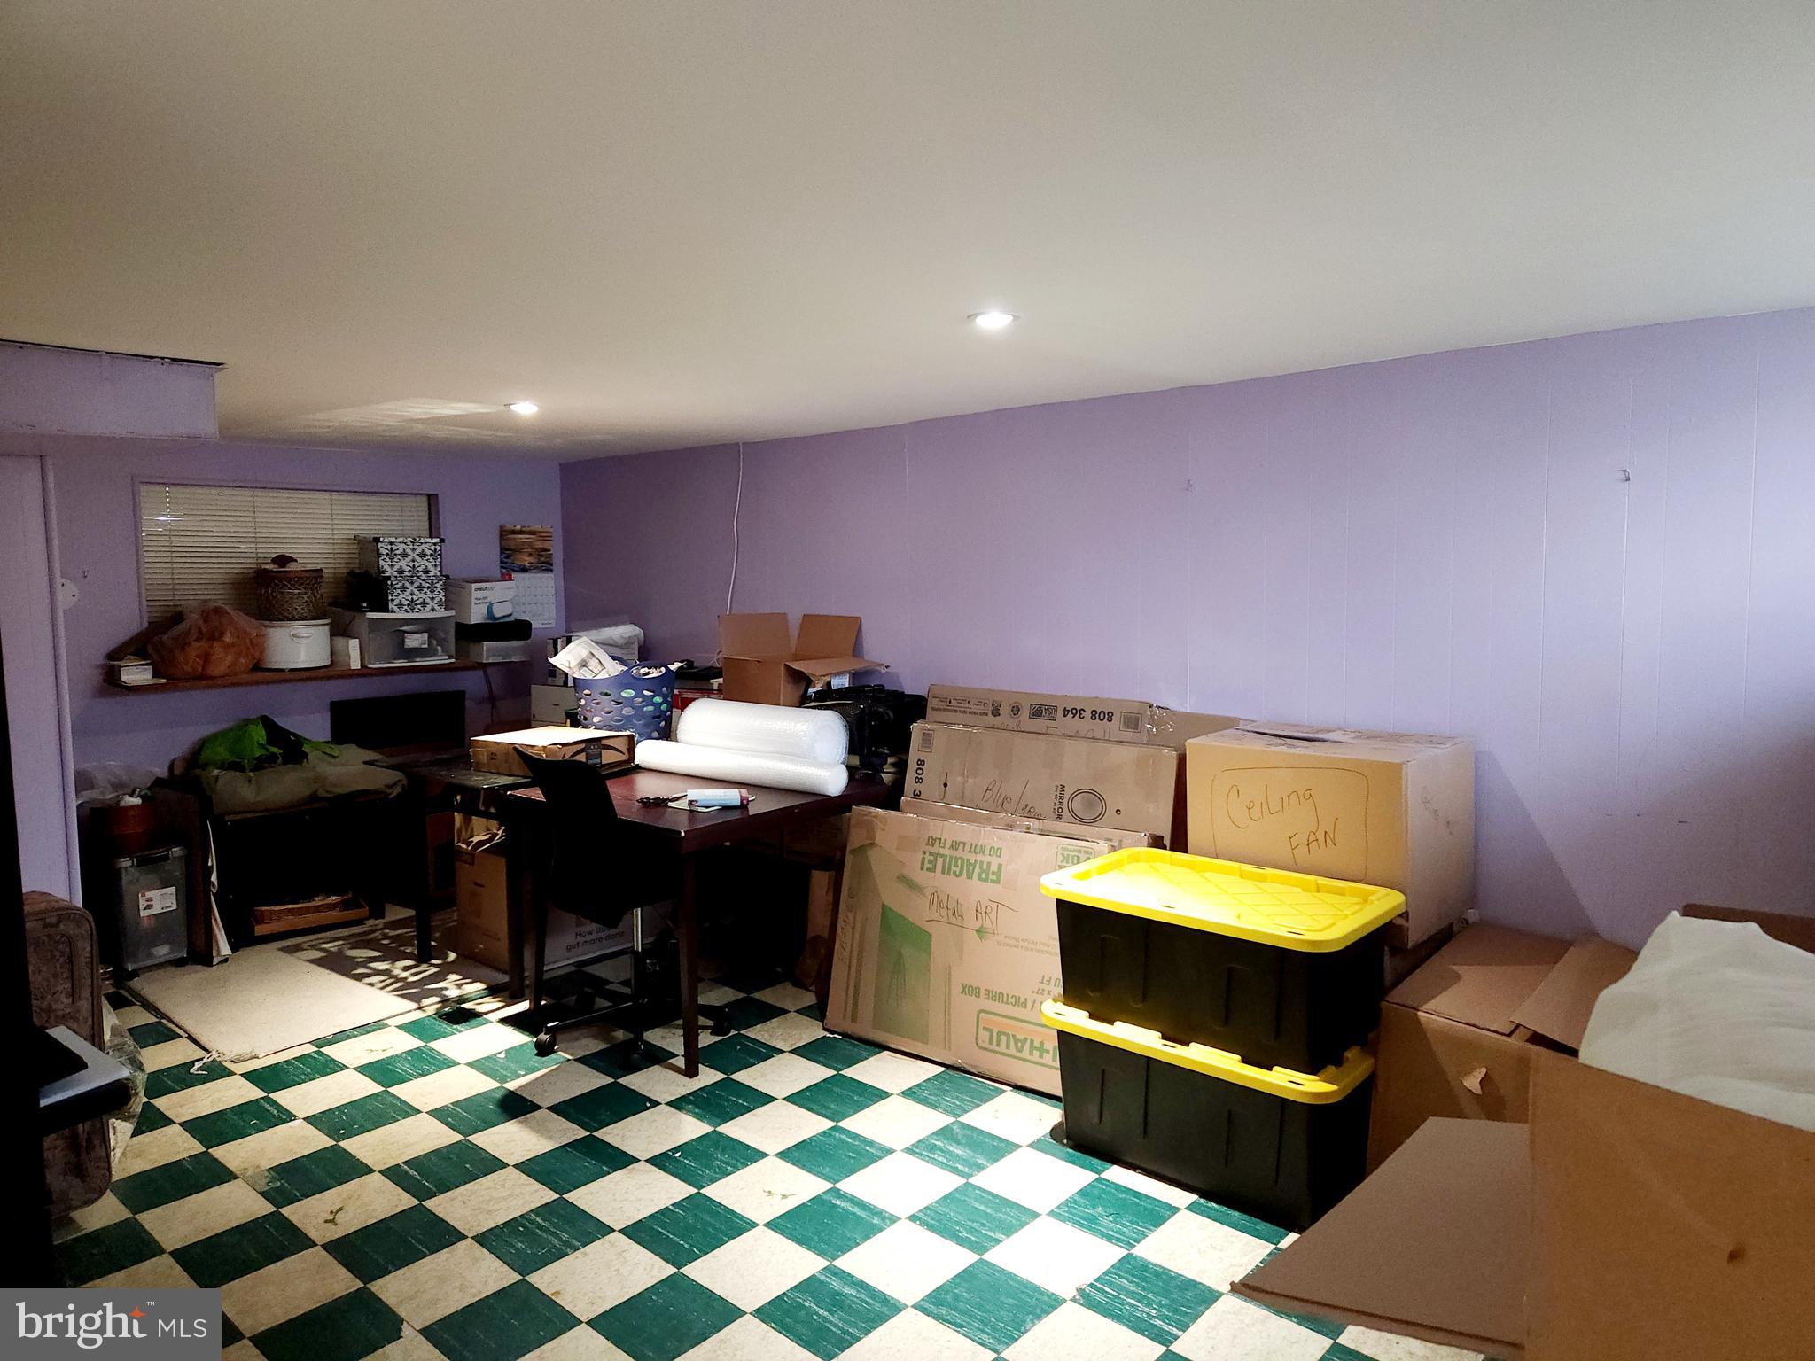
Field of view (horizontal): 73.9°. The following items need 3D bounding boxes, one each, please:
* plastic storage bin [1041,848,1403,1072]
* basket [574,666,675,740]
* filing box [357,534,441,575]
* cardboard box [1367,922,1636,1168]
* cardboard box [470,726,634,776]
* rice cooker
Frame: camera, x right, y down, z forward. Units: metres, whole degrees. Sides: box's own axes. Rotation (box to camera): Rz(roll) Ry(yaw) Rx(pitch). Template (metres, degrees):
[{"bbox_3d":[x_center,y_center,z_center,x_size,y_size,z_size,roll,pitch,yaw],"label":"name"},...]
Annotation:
[{"bbox_3d":[0.793,0.695,3.075,0.780,0.352,0.515,4,7,42],"label":"plastic storage bin"},{"bbox_3d":[-1.126,0.099,4.798,0.400,0.370,0.400,-4,6,-30],"label":"basket"},{"bbox_3d":[-2.287,-0.558,5.428,0.215,0.174,0.308,4,7,42],"label":"filing box"},{"bbox_3d":[1.503,0.951,2.804,0.710,0.480,0.560,-6,8,-44],"label":"cardboard box"},{"bbox_3d":[-1.297,0.266,4.430,0.455,0.121,0.356,2,6,29],"label":"cardboard box"},{"bbox_3d":[-2.585,-0.152,5.095,0.320,0.210,0.310,4,7,42],"label":"rice cooker"}]

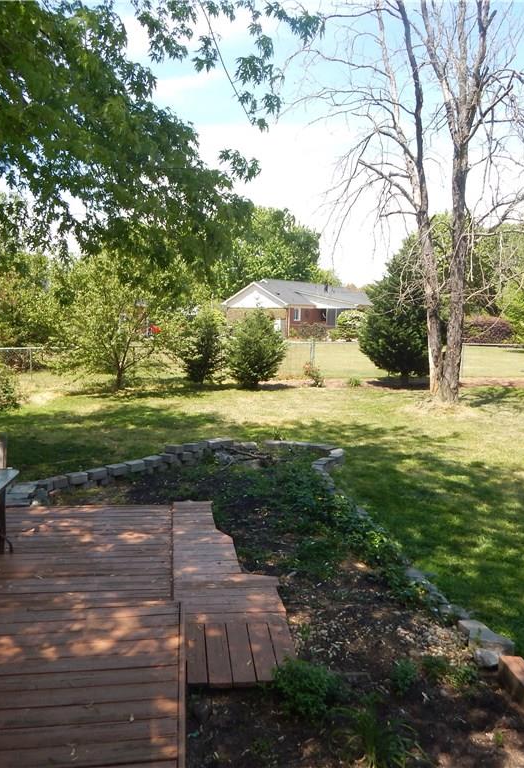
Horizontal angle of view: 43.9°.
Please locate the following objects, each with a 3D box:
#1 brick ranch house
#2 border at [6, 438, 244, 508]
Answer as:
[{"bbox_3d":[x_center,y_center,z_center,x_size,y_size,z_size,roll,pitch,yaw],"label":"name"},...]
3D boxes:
[{"bbox_3d":[4.098,-7.314,63.545,7.200,4.950,19.000,4,8,32],"label":"brick ranch house"},{"bbox_3d":[-1.570,1.067,8.407,3.500,0.290,0.360,-6,9,-42],"label":"border"}]

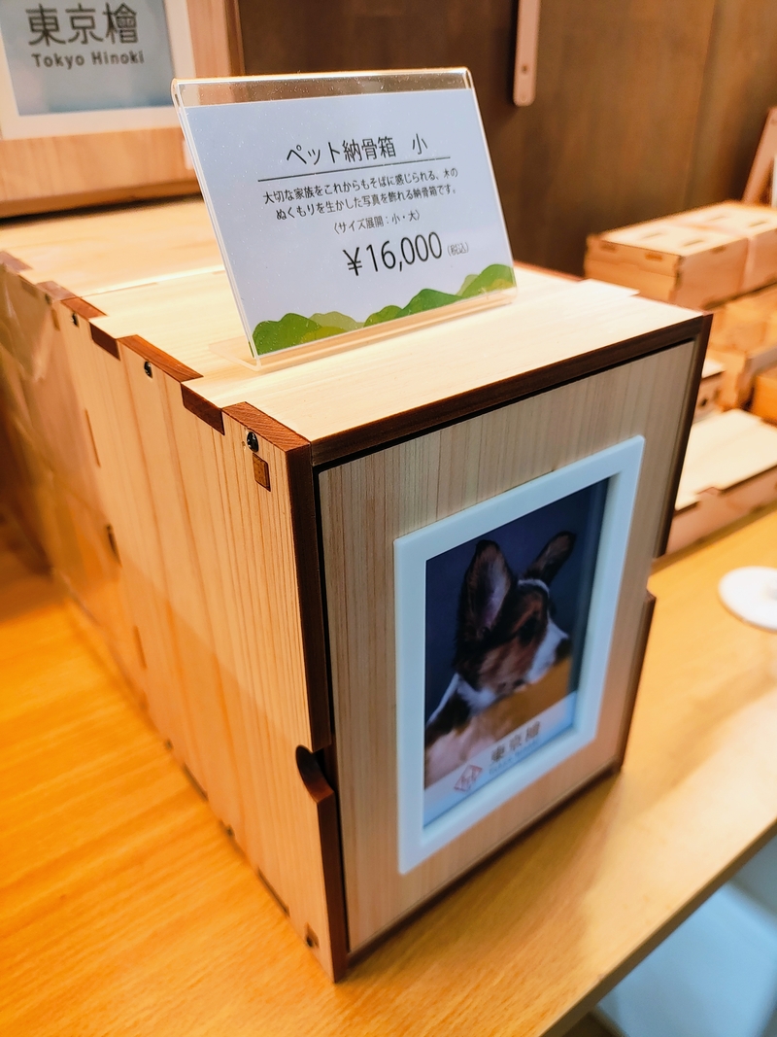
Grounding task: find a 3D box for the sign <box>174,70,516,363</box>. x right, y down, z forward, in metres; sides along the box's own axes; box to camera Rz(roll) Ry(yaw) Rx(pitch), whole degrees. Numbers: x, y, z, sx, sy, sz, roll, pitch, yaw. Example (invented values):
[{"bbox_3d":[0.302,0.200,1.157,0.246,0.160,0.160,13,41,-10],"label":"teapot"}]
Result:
[{"bbox_3d":[-0.005,-0.089,0.214,0.098,0.066,0.027,-24,38,-32],"label":"sign"}]

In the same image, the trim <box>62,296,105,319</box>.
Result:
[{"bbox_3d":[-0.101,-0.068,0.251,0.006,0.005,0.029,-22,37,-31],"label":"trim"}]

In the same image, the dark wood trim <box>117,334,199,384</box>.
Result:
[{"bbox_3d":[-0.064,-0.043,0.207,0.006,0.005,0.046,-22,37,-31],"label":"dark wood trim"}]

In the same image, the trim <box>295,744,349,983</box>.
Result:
[{"bbox_3d":[-0.019,0.110,0.235,0.006,0.111,0.011,-22,37,-31],"label":"trim"}]

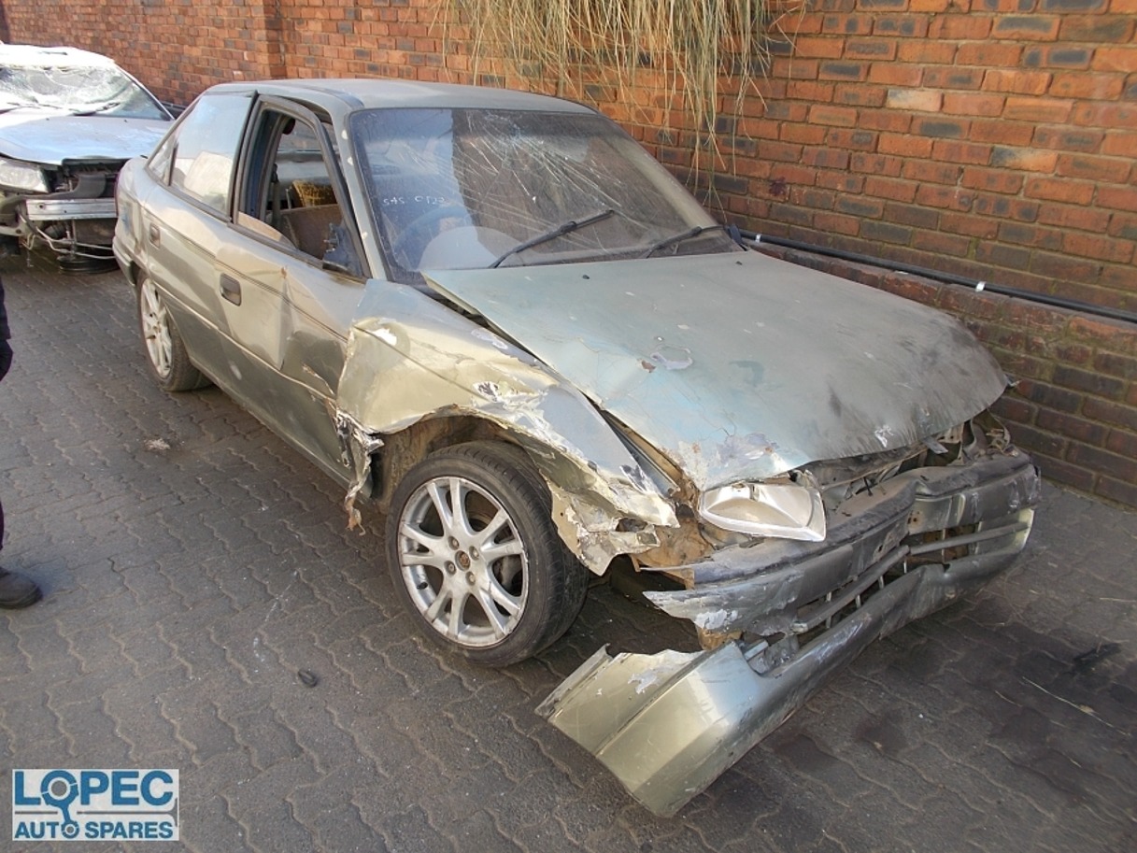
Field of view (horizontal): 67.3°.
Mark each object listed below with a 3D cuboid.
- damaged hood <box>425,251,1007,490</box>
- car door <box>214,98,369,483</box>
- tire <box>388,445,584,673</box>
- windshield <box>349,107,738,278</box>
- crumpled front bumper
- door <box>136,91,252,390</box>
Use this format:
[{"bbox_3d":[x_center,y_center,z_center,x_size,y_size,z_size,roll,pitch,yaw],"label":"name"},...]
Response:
[{"bbox_3d":[0.485,-0.268,2.332,1.370,0.170,1.080,-14,40,-38],"label":"damaged hood"},{"bbox_3d":[-0.852,-0.476,2.769,0.250,1.080,1.100,-14,27,-38],"label":"car door"},{"bbox_3d":[-0.222,0.322,2.248,0.585,0.580,0.205,19,26,33],"label":"tire"},{"bbox_3d":[-0.087,-0.827,2.878,1.430,0.150,0.760,-14,60,-38],"label":"windshield"},{"bbox_3d":[0.688,0.398,2.249,1.600,0.460,0.510,-18,30,-36],"label":"crumpled front bumper"},{"bbox_3d":[-1.477,-0.788,3.456,0.250,1.080,0.980,-14,27,-38],"label":"door"}]

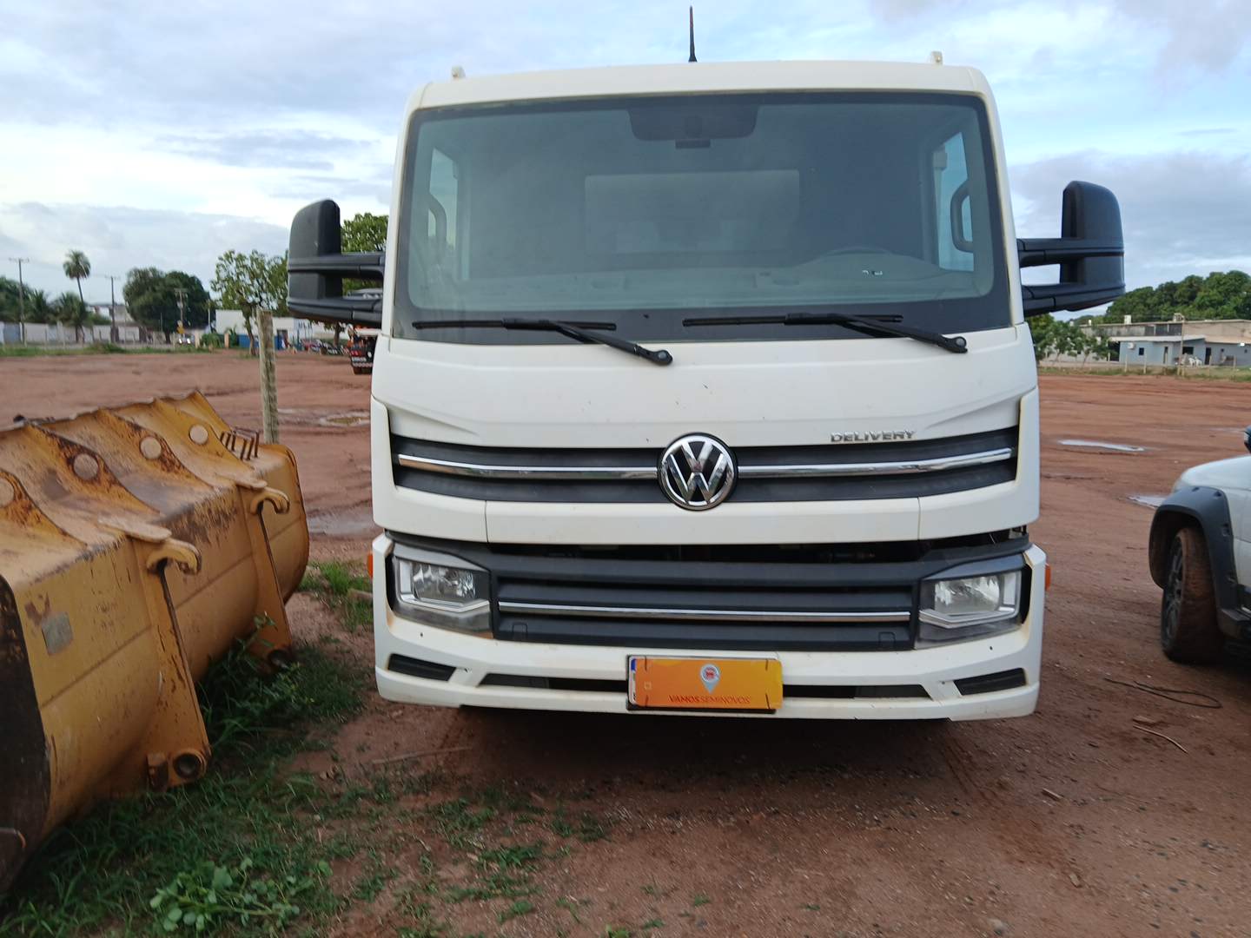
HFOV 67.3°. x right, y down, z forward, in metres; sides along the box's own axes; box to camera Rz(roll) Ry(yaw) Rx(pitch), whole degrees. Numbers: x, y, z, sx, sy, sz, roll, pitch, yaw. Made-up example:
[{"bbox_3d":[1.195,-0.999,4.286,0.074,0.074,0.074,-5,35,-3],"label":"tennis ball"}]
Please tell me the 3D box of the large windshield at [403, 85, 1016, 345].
[{"bbox_3d":[0.204,-0.731,2.703,1.770,0.750,0.340,0,7,3],"label":"large windshield"}]

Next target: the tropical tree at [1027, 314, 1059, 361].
[{"bbox_3d":[41.354,-13.488,95.000,4.800,5.700,4.800,1,7,3],"label":"tropical tree"}]

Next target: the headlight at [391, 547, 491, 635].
[{"bbox_3d":[-0.528,0.348,2.673,0.310,0.210,0.190,0,7,3],"label":"headlight"}]

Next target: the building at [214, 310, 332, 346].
[{"bbox_3d":[-40.497,-16.064,108.000,13.000,4.381,8.000,-1,8,-18],"label":"building"}]

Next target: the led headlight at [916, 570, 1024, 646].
[{"bbox_3d":[0.980,0.386,2.657,0.333,0.189,0.202,0,7,5],"label":"led headlight"}]

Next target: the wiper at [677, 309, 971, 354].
[{"bbox_3d":[0.546,-0.371,2.574,0.790,0.120,0.110,0,7,3],"label":"wiper"}]

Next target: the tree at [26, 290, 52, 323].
[{"bbox_3d":[-69.840,-18.348,112.000,3.300,6.000,3.300,1,7,3],"label":"tree"}]

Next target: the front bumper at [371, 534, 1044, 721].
[{"bbox_3d":[0.228,0.436,2.700,1.980,0.440,0.400,0,7,3],"label":"front bumper"}]

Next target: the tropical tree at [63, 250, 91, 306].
[{"bbox_3d":[-71.000,-22.461,122.000,3.700,11.802,3.700,1,7,0],"label":"tropical tree"}]

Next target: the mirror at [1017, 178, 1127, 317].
[{"bbox_3d":[1.371,-0.684,2.887,0.350,0.410,0.190,0,7,3],"label":"mirror"}]

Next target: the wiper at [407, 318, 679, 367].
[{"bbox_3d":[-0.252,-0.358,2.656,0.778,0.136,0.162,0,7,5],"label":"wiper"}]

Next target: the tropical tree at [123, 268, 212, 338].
[{"bbox_3d":[-70.660,-25.338,145.000,13.300,11.613,11.500,1,7,0],"label":"tropical tree"}]

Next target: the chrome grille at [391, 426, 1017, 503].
[{"bbox_3d":[0.205,-0.011,2.591,1.810,0.175,0.210,0,7,3],"label":"chrome grille"}]

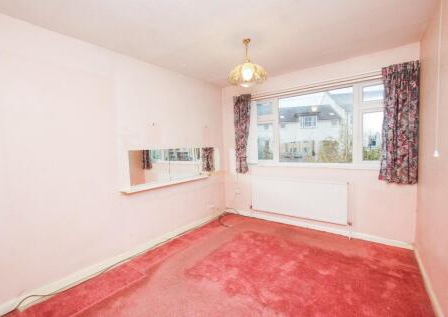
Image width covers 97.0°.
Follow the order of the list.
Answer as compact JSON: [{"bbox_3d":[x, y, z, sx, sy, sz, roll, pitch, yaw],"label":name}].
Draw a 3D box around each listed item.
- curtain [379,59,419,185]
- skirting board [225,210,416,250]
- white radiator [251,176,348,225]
[{"bbox_3d":[2.021,-0.394,2.306,0.330,1.345,0.110,1,5,34],"label":"curtain"},{"bbox_3d":[1.159,1.034,3.111,2.655,0.090,0.020,1,5,34],"label":"skirting board"},{"bbox_3d":[1.080,0.593,3.074,1.415,0.590,0.100,1,5,34],"label":"white radiator"}]

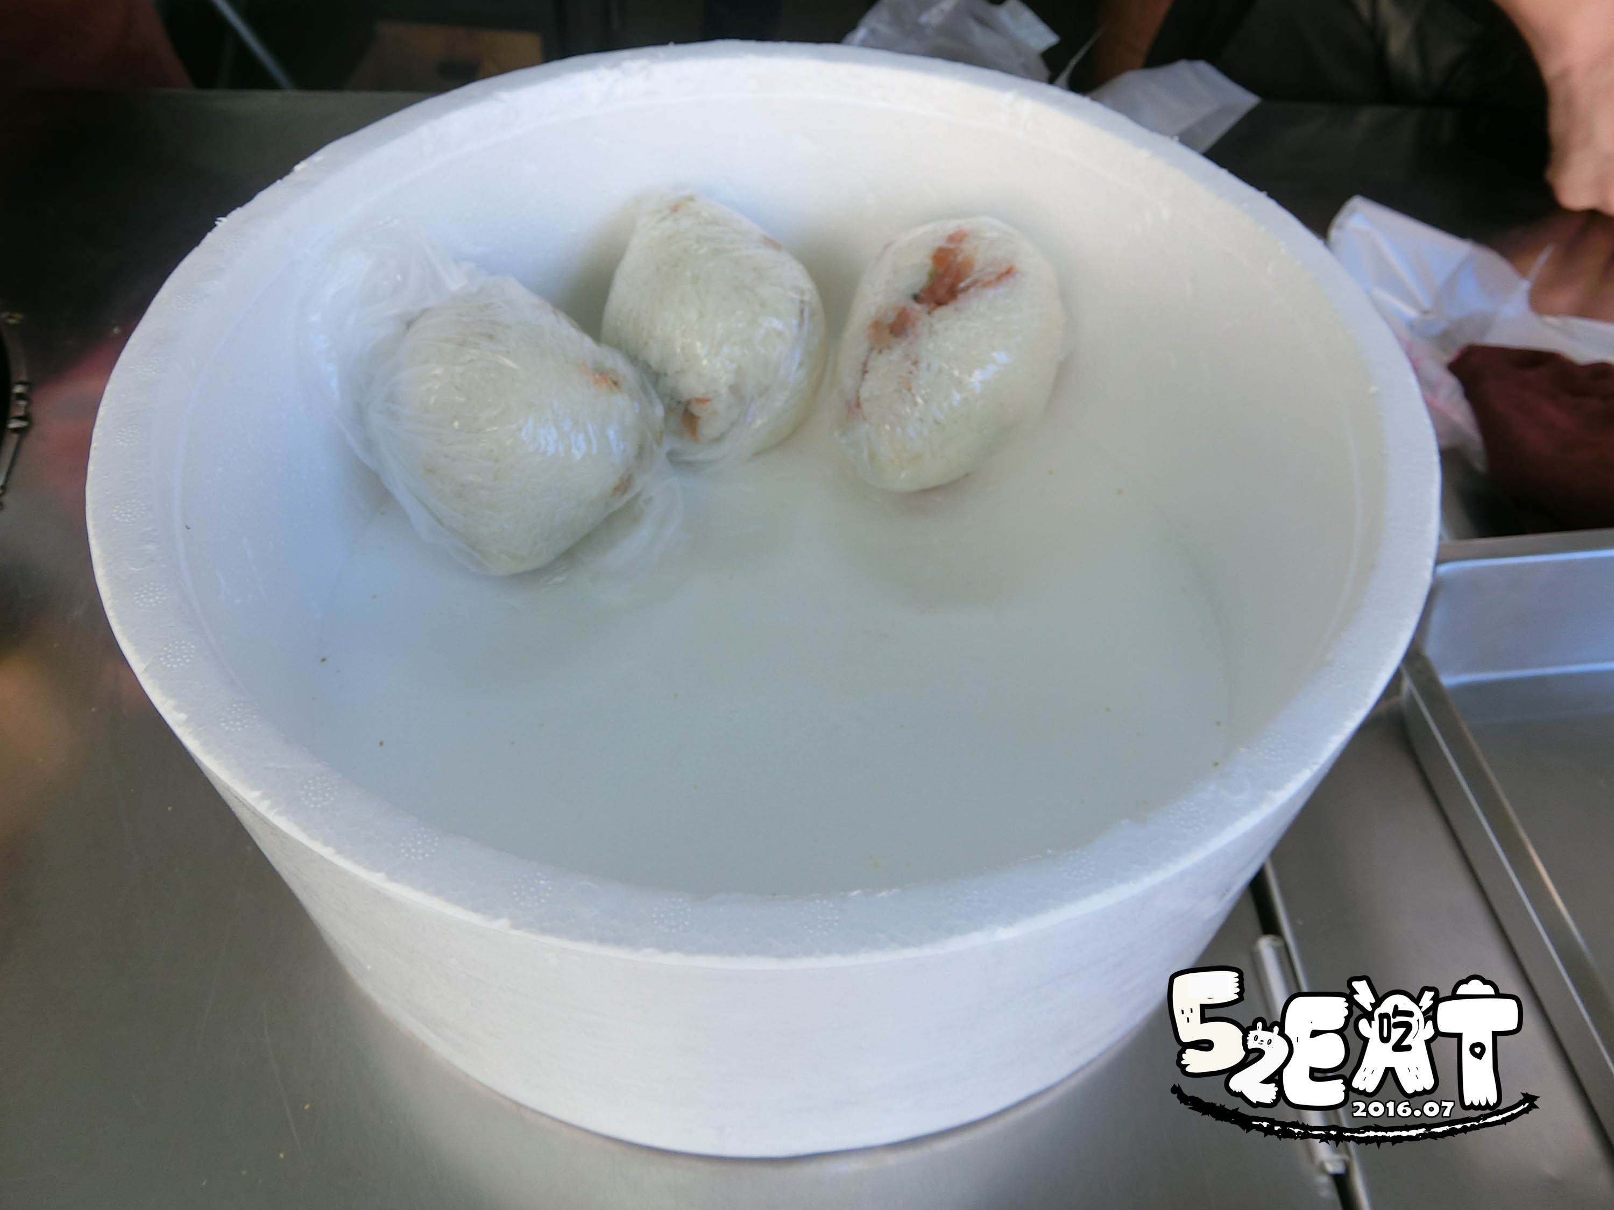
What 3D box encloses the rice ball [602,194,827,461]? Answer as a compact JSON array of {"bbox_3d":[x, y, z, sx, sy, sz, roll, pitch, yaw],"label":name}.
[{"bbox_3d":[-0.037,-0.112,0.471,0.087,0.083,0.117,-13,64,-12],"label":"rice ball"}]

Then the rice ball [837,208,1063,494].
[{"bbox_3d":[0.056,-0.099,0.462,0.084,0.080,0.115,27,80,19],"label":"rice ball"}]

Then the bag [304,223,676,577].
[{"bbox_3d":[-0.109,-0.067,0.427,0.118,0.097,0.120,21,54,15],"label":"bag"}]

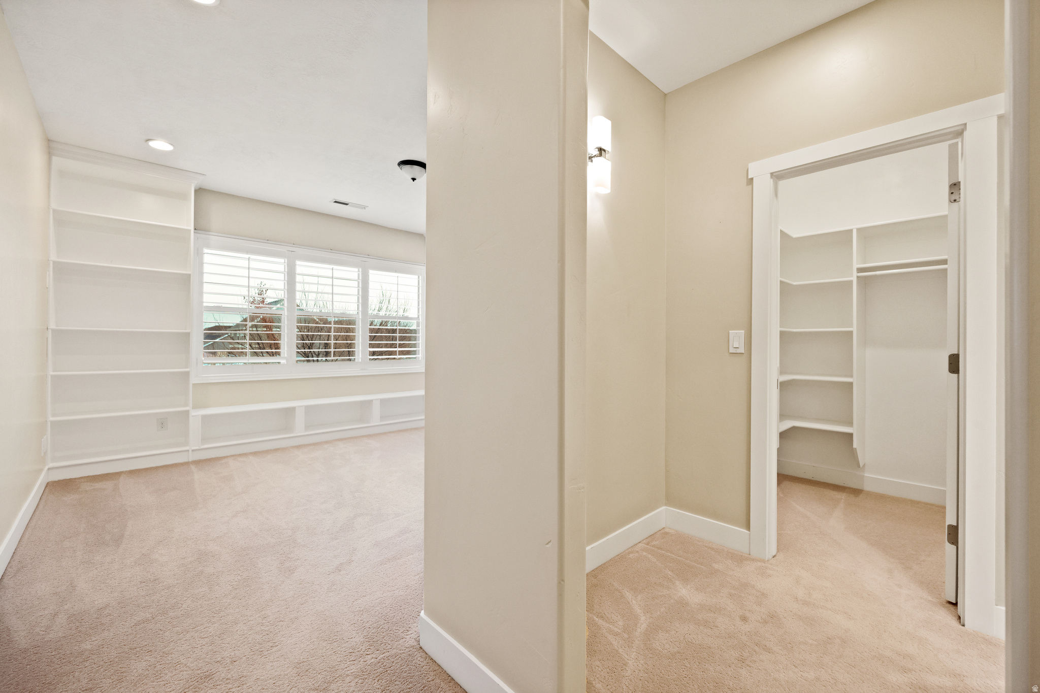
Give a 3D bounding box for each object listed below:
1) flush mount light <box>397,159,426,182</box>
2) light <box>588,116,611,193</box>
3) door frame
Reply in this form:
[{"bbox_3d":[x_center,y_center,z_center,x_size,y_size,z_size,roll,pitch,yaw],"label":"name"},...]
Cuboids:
[{"bbox_3d":[-0.963,-1.558,3.663,0.280,0.138,0.280,0,0,0],"label":"flush mount light"},{"bbox_3d":[0.372,-0.897,1.959,0.100,0.360,0.120,0,0,-42],"label":"light"},{"bbox_3d":[1.613,0.071,1.939,0.904,2.130,0.150,0,0,45],"label":"door frame"}]

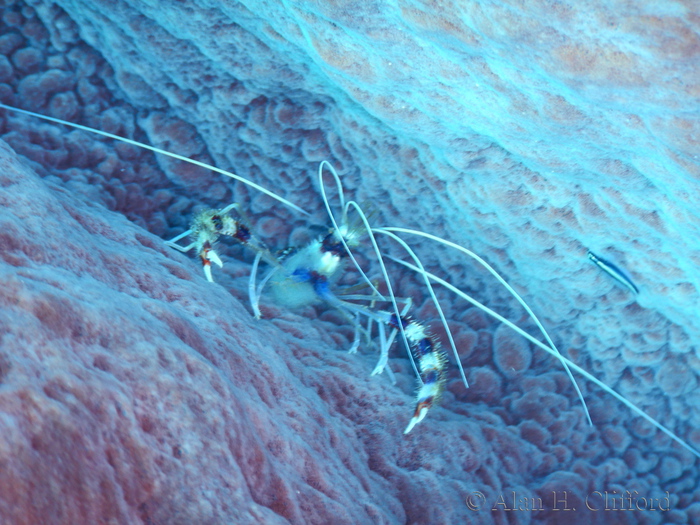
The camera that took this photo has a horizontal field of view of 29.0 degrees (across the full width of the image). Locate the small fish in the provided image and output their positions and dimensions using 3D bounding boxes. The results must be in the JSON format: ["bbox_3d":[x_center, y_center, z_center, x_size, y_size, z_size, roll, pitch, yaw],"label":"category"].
[{"bbox_3d":[0.109,0.004,0.560,0.027,0.004,0.005,38,17,0],"label":"small fish"}]

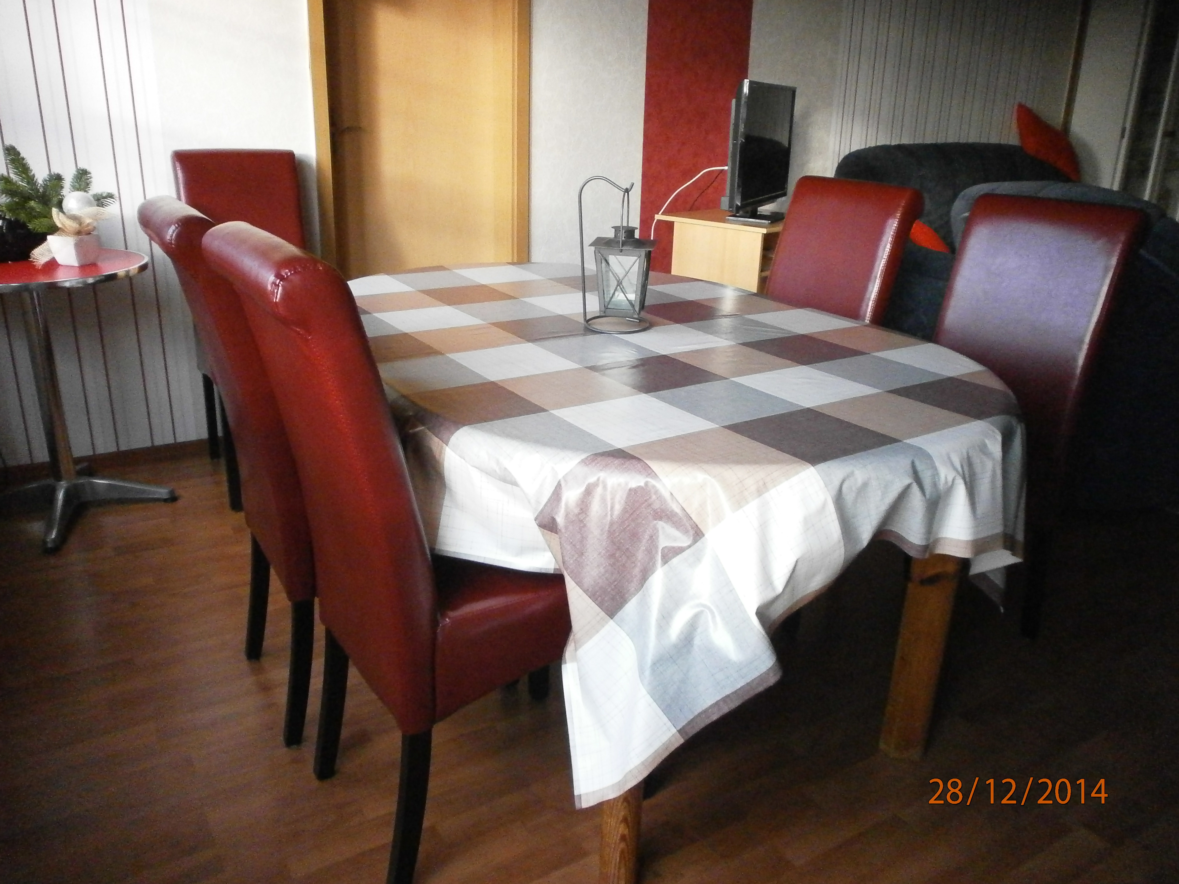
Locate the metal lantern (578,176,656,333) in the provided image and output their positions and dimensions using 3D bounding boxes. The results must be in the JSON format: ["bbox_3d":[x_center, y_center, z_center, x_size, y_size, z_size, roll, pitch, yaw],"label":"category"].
[{"bbox_3d":[0.062,-0.384,1.877,0.152,0.295,0.138,5,21,9],"label":"metal lantern"}]

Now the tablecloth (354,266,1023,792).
[{"bbox_3d":[0.015,-0.034,1.992,1.140,0.450,1.650,-12,24,-32],"label":"tablecloth"}]

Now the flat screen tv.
[{"bbox_3d":[0.682,-1.169,3.694,0.189,0.525,0.778,11,22,23],"label":"flat screen tv"}]

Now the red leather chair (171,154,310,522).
[{"bbox_3d":[-1.045,-0.387,2.938,0.420,1.030,0.626,-10,24,-29],"label":"red leather chair"}]

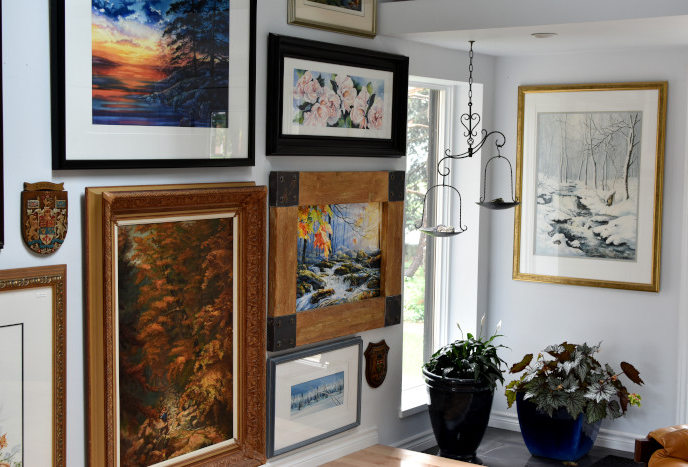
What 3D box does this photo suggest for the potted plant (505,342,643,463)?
[{"bbox_3d":[1.216,0.891,5.389,0.720,0.620,0.570,4,5,36],"label":"potted plant"}]

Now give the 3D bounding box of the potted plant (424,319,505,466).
[{"bbox_3d":[0.632,0.817,5.332,0.440,0.770,0.440,1,4,0],"label":"potted plant"}]

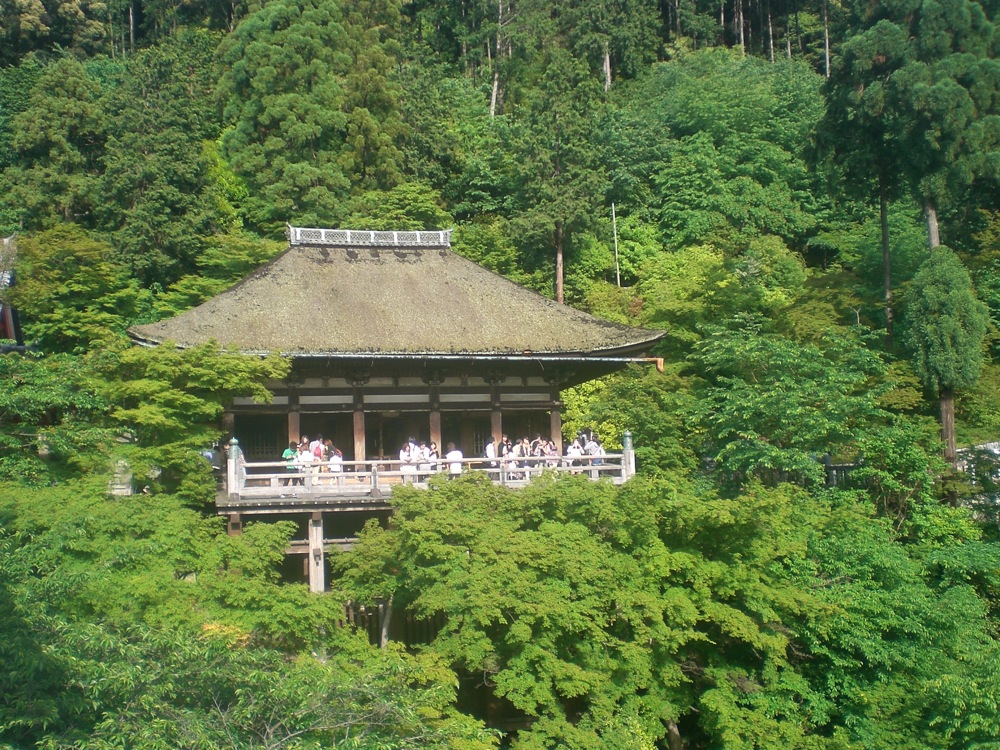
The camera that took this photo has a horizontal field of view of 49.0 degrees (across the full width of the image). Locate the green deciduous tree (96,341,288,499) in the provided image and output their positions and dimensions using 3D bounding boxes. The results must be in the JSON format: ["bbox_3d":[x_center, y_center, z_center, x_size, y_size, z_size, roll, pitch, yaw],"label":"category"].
[{"bbox_3d":[-8.347,1.303,29.800,5.212,4.479,4.700,0,-3,-16],"label":"green deciduous tree"}]

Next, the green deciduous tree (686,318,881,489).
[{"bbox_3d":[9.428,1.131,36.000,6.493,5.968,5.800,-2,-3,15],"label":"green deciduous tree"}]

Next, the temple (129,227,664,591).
[{"bbox_3d":[-3.899,0.988,38.455,16.119,12.657,13.600,0,-3,-12],"label":"temple"}]

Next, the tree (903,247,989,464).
[{"bbox_3d":[15.218,-0.307,37.500,2.938,8.164,2.900,-2,-3,22],"label":"tree"}]

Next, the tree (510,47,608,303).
[{"bbox_3d":[2.873,-9.438,53.000,4.731,12.842,4.700,-1,-3,3],"label":"tree"}]

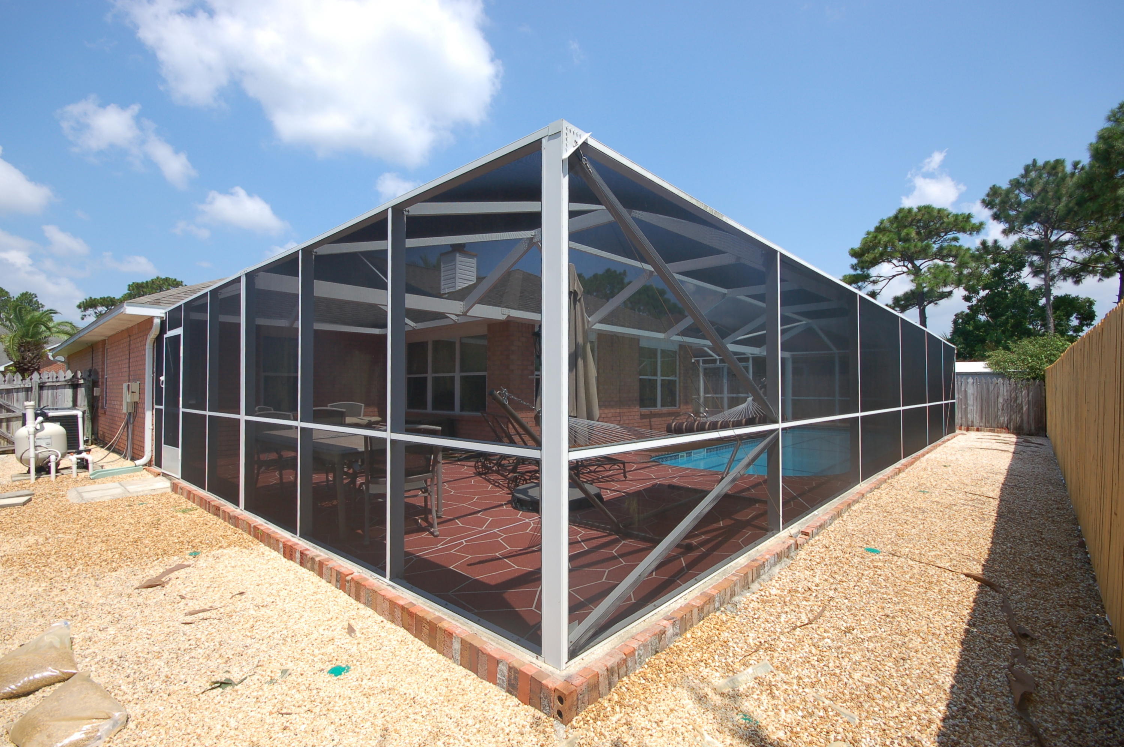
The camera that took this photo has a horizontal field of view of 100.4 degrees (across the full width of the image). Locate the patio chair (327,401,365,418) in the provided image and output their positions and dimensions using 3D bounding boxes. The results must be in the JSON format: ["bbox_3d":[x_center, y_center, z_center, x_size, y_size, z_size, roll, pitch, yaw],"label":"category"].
[{"bbox_3d":[-3.548,0.948,7.559,0.570,0.940,0.600,0,-2,-9],"label":"patio chair"}]

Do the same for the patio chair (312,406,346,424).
[{"bbox_3d":[-3.039,0.952,6.464,0.540,0.920,0.600,-1,-2,16],"label":"patio chair"}]

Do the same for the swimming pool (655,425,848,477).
[{"bbox_3d":[5.496,2.218,9.900,9.200,1.400,2.780,2,-3,-44],"label":"swimming pool"}]

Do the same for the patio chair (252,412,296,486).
[{"bbox_3d":[-3.370,0.928,5.705,0.600,0.920,0.540,-1,-2,38],"label":"patio chair"}]

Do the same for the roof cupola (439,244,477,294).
[{"bbox_3d":[-2.900,-2.973,13.332,0.750,1.464,0.720,-2,-3,45],"label":"roof cupola"}]

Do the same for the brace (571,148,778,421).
[{"bbox_3d":[0.900,-0.344,3.034,0.058,0.050,2.771,-2,-32,45],"label":"brace"}]

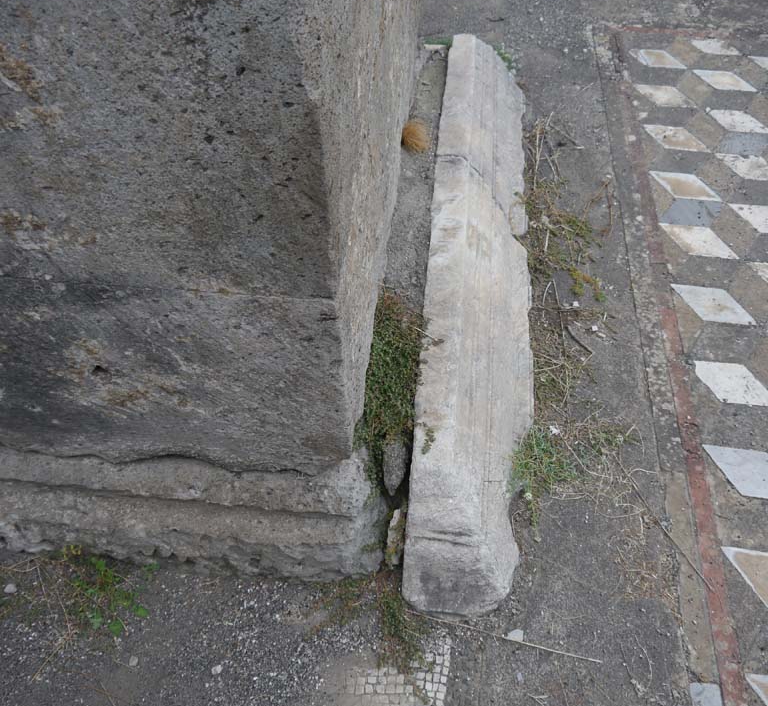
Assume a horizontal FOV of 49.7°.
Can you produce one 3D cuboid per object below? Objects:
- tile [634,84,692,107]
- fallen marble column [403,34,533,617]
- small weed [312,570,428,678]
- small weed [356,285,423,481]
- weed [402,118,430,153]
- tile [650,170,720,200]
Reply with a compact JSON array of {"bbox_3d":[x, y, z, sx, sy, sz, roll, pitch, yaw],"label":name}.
[{"bbox_3d":[0.985,-0.888,2.888,0.196,0.015,0.131,4,47,3],"label":"tile"},{"bbox_3d":[0.266,-0.297,2.199,0.280,0.180,2.040,4,47,3],"label":"fallen marble column"},{"bbox_3d":[-0.021,0.498,1.545,0.203,0.055,0.170,4,47,3],"label":"small weed"},{"bbox_3d":[0.012,0.073,1.880,0.117,0.120,0.480,4,47,3],"label":"small weed"},{"bbox_3d":[0.104,-0.691,2.616,0.090,0.080,0.090,4,47,3],"label":"weed"},{"bbox_3d":[0.919,-0.505,2.532,0.196,0.015,0.128,4,47,3],"label":"tile"}]

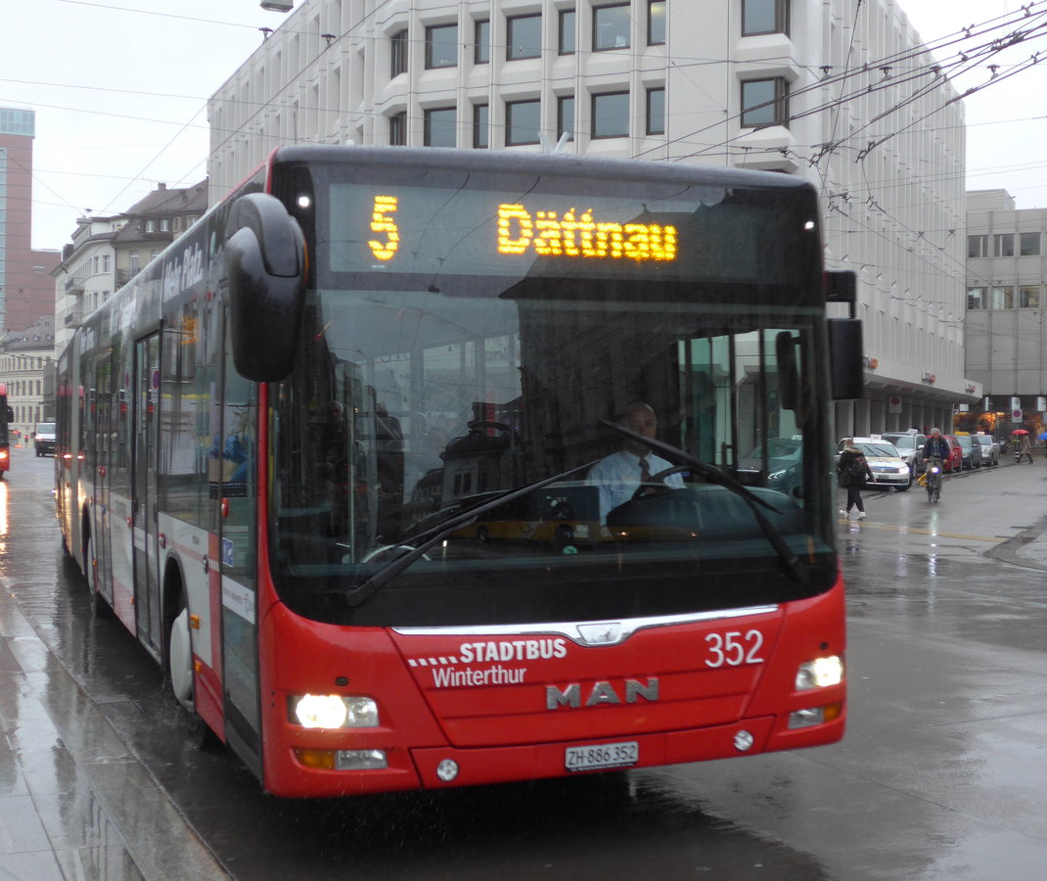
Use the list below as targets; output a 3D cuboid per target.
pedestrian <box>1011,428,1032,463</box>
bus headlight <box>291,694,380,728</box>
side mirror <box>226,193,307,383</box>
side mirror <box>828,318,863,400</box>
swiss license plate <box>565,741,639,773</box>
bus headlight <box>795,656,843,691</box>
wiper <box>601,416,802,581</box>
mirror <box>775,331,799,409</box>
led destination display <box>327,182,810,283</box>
[{"bbox_3d":[27.057,0.345,81.000,1.100,1.900,0.950,1,0,3],"label":"pedestrian"},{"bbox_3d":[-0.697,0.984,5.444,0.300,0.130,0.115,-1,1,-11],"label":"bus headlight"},{"bbox_3d":[-0.876,-0.525,5.092,0.260,0.630,0.210,-1,1,1],"label":"side mirror"},{"bbox_3d":[1.428,-0.360,6.593,0.190,0.360,0.080,-1,1,-39],"label":"side mirror"},{"bbox_3d":[0.303,1.209,5.730,0.305,0.090,0.020,-1,1,-21],"label":"swiss license plate"},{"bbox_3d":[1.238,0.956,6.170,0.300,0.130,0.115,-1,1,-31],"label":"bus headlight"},{"bbox_3d":[0.730,0.241,5.942,0.910,0.645,0.120,-1,1,-21],"label":"wiper"},{"bbox_3d":[1.129,-0.294,6.417,0.060,0.330,0.150,0,1,31],"label":"mirror"},{"bbox_3d":[0.181,-0.806,5.992,1.920,0.340,0.100,-1,1,-21],"label":"led destination display"}]

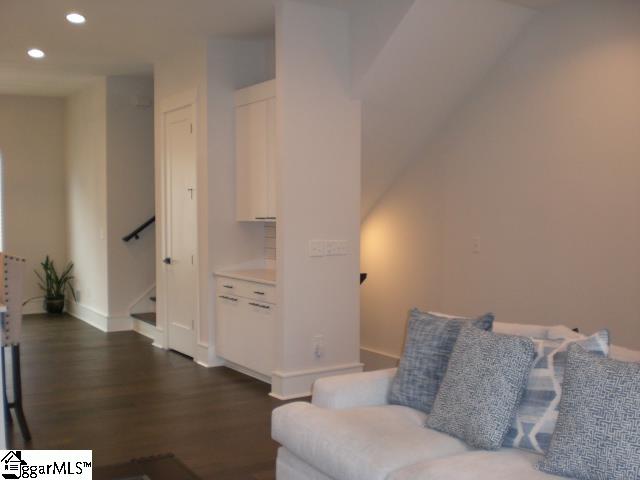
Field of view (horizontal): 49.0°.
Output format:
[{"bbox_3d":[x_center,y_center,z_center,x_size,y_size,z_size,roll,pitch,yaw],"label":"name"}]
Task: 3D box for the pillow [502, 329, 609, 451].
[{"bbox_3d":[0.936,0.644,2.905,0.480,0.480,0.150,-5,-21,38],"label":"pillow"}]

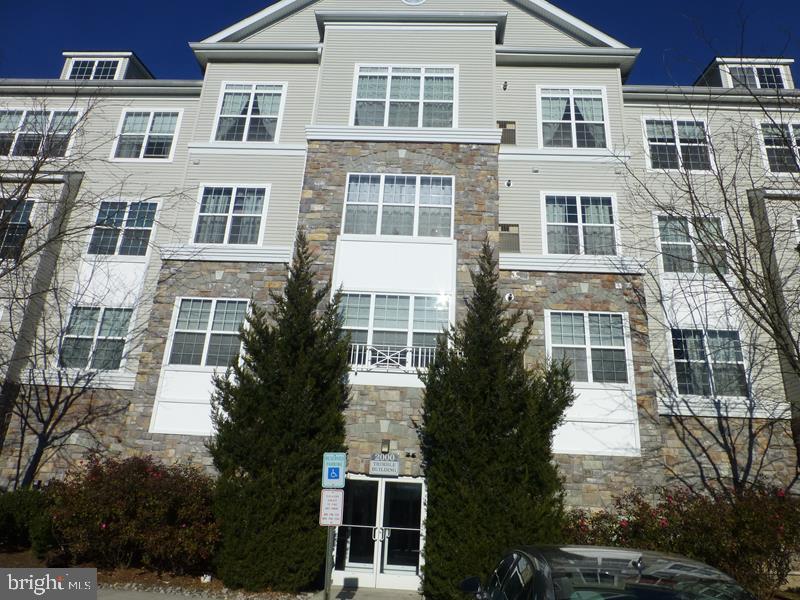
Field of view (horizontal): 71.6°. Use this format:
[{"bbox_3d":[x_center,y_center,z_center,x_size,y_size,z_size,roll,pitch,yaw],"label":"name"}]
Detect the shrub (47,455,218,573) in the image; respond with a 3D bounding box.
[{"bbox_3d":[-5.361,4.220,11.122,3.503,2.165,1.800,2,-20,4],"label":"shrub"}]

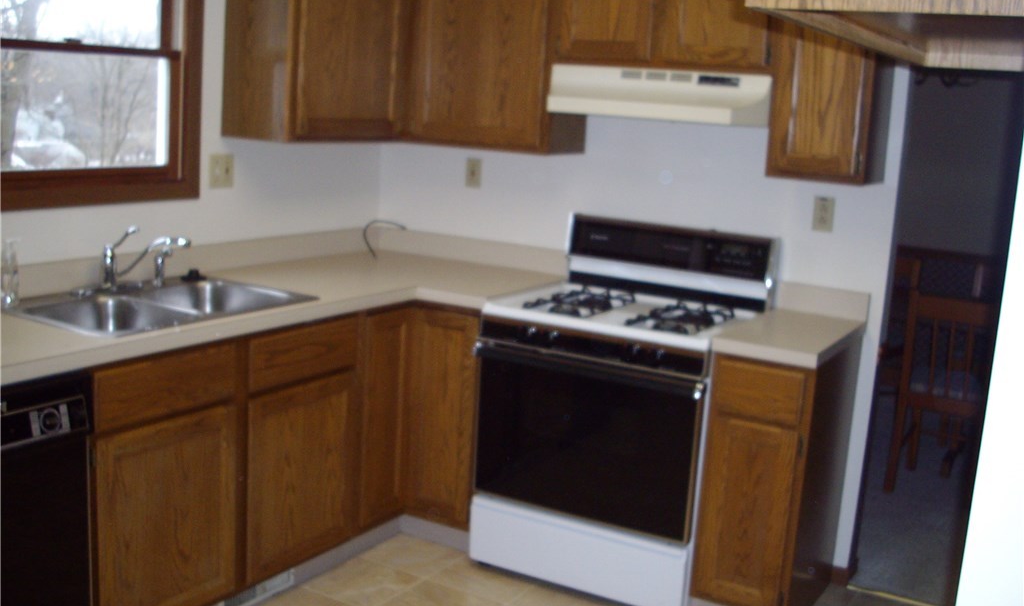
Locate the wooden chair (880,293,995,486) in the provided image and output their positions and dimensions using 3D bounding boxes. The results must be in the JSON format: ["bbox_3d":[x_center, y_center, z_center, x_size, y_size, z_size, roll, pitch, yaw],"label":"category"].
[{"bbox_3d":[1.932,0.378,4.710,0.447,0.895,0.487,10,12,29],"label":"wooden chair"}]

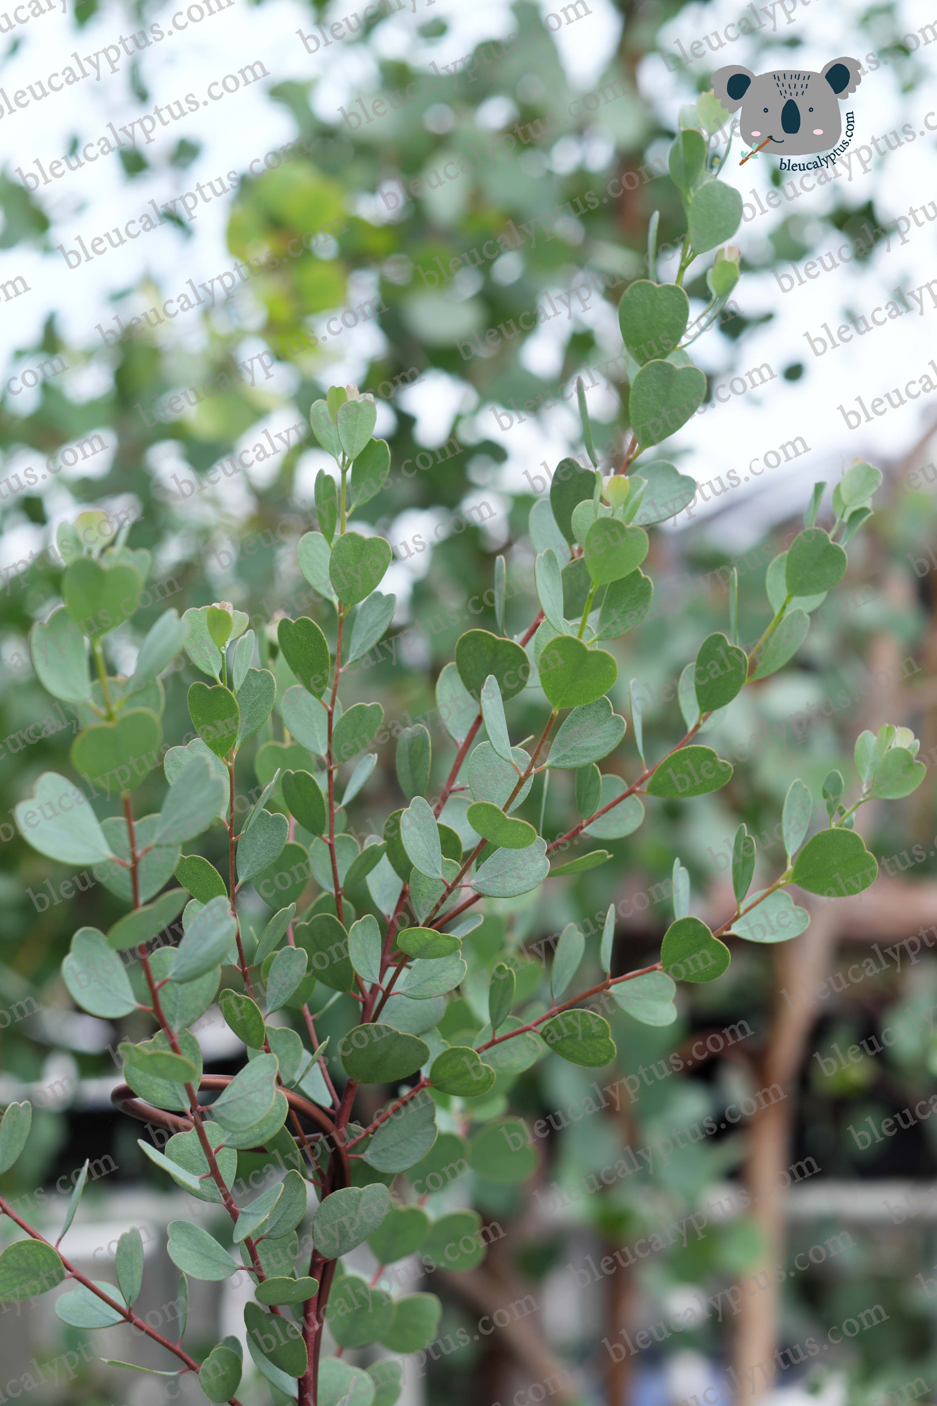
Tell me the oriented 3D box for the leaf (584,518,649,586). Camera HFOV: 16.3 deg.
[{"bbox_3d":[0.052,-0.053,1.150,0.024,0.027,0.004,22,26,-12],"label":"leaf"}]

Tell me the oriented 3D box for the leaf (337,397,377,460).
[{"bbox_3d":[-0.035,-0.086,1.020,0.013,0.019,0.004,6,0,-17],"label":"leaf"}]

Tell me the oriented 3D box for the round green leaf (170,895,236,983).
[{"bbox_3d":[-0.078,0.069,0.960,0.005,0.030,0.022,38,0,-42],"label":"round green leaf"}]

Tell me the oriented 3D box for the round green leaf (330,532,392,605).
[{"bbox_3d":[-0.036,-0.045,1.110,0.022,0.027,0.004,11,25,5],"label":"round green leaf"}]

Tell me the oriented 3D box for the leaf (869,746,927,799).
[{"bbox_3d":[0.135,0.022,1.030,0.018,0.017,0.004,-41,-6,0],"label":"leaf"}]

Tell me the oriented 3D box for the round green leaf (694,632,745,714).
[{"bbox_3d":[0.084,-0.010,1.100,0.020,0.028,0.004,28,18,31],"label":"round green leaf"}]

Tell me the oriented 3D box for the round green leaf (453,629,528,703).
[{"bbox_3d":[0.007,-0.011,1.020,0.023,0.024,0.004,14,0,0],"label":"round green leaf"}]

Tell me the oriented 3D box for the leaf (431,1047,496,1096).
[{"bbox_3d":[-0.002,0.124,1.100,0.024,0.019,0.004,-22,20,25],"label":"leaf"}]

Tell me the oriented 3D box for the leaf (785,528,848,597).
[{"bbox_3d":[0.124,-0.050,1.170,0.022,0.027,0.004,32,24,-13],"label":"leaf"}]

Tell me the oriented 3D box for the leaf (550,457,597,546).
[{"bbox_3d":[0.034,-0.063,1.030,0.018,0.027,0.005,5,0,21],"label":"leaf"}]

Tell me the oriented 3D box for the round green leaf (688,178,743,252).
[{"bbox_3d":[0.077,-0.151,1.020,0.018,0.024,0.004,26,0,-20],"label":"round green leaf"}]

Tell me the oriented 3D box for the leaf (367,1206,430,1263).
[{"bbox_3d":[-0.023,0.175,1.080,0.021,0.021,0.004,27,0,3],"label":"leaf"}]

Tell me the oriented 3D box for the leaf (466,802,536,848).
[{"bbox_3d":[0.011,0.043,1.140,0.027,0.004,0.027,23,-30,0],"label":"leaf"}]

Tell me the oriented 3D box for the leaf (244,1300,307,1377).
[{"bbox_3d":[-0.067,0.221,1.140,0.004,0.030,0.023,-37,11,-35],"label":"leaf"}]

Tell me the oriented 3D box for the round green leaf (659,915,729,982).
[{"bbox_3d":[0.076,0.083,1.100,0.025,0.022,0.004,-32,0,30],"label":"round green leaf"}]

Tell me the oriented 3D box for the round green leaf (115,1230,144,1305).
[{"bbox_3d":[-0.118,0.197,1.145,0.004,0.028,0.022,6,-7,-31],"label":"round green leaf"}]

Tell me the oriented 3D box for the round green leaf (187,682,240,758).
[{"bbox_3d":[-0.085,0.006,1.100,0.019,0.028,0.004,0,22,26],"label":"round green leaf"}]

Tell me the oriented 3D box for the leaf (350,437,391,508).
[{"bbox_3d":[-0.033,-0.078,1.115,0.018,0.027,0.004,4,25,-37],"label":"leaf"}]

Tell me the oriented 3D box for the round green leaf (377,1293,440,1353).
[{"bbox_3d":[-0.023,0.233,1.230,0.027,0.024,0.004,-9,22,18],"label":"round green leaf"}]

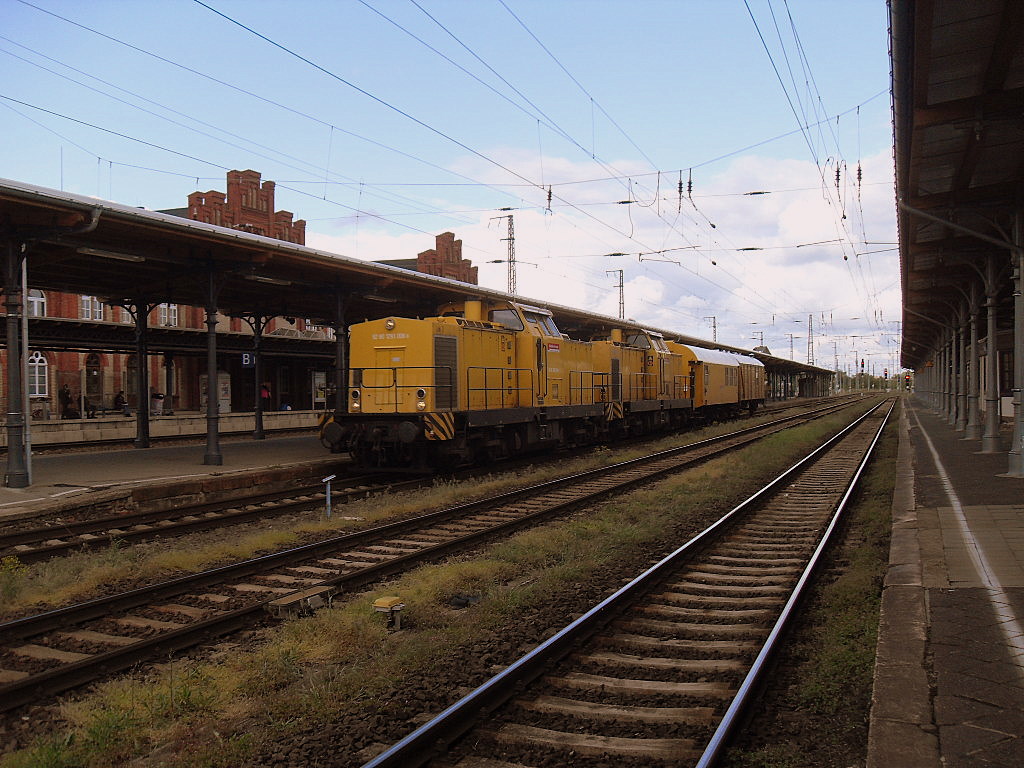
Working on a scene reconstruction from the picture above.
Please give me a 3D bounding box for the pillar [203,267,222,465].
[{"bbox_3d":[-6.760,-0.420,22.700,0.390,4.450,0.390,0,0,22],"label":"pillar"}]

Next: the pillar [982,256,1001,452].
[{"bbox_3d":[10.740,-0.660,22.500,0.390,4.380,0.390,0,0,22],"label":"pillar"}]

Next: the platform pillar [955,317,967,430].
[{"bbox_3d":[15.300,-0.450,34.300,0.380,4.050,0.380,0,0,22],"label":"platform pillar"}]

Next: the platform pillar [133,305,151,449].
[{"bbox_3d":[-10.930,-0.240,29.700,0.420,4.250,0.420,0,0,22],"label":"platform pillar"}]

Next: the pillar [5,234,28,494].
[{"bbox_3d":[-8.560,-0.360,17.300,0.380,4.280,0.380,0,0,22],"label":"pillar"}]

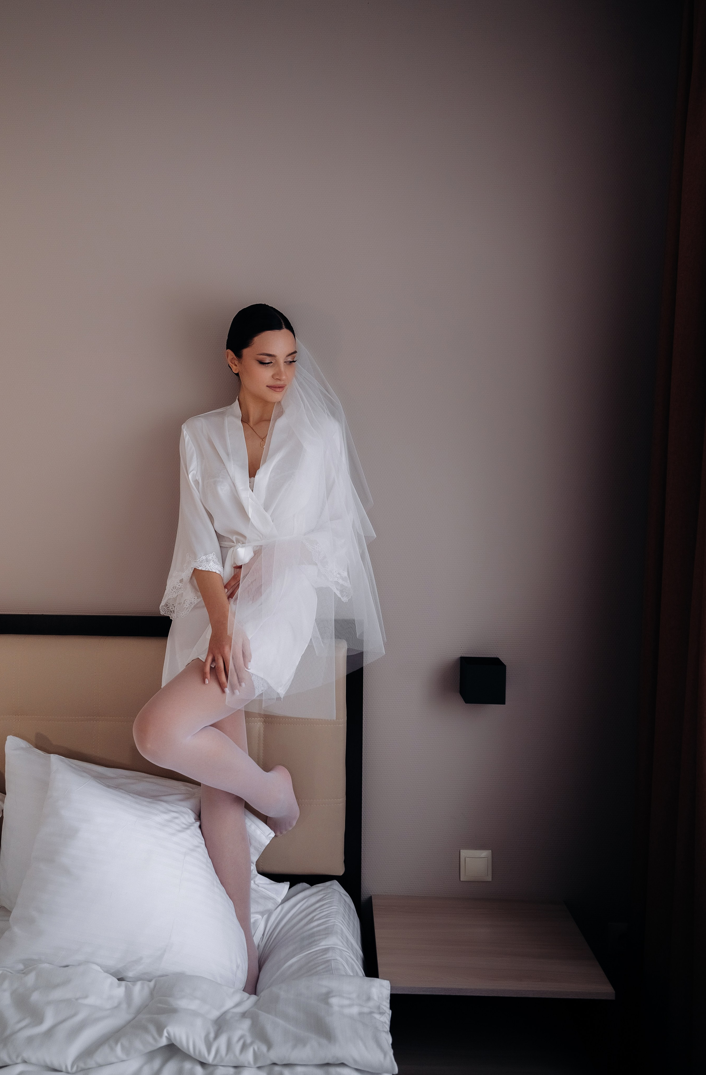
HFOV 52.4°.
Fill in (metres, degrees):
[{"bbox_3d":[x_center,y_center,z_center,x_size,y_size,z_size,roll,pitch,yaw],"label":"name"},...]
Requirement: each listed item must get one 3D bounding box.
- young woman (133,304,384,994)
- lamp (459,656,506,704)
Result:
[{"bbox_3d":[-0.195,0.250,1.640,0.520,1.640,0.460,1,2,1],"label":"young woman"},{"bbox_3d":[0.339,0.373,1.871,0.100,0.100,0.100,1,2,0],"label":"lamp"}]

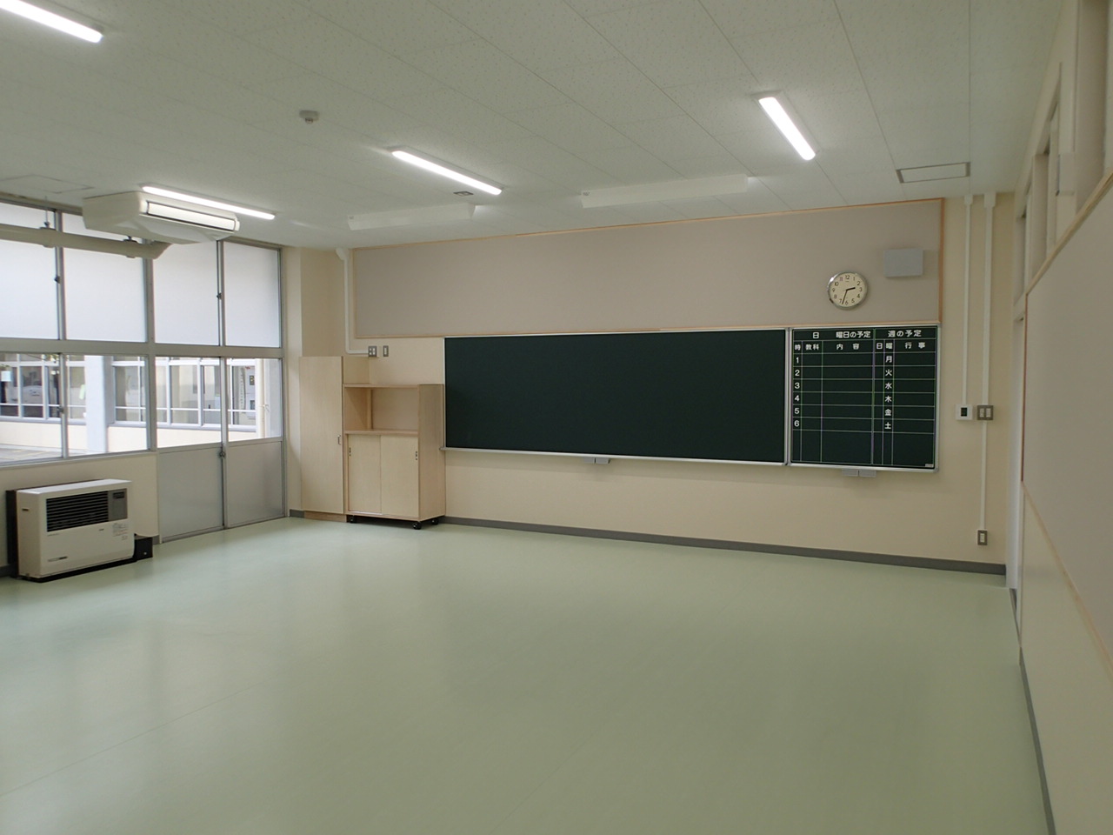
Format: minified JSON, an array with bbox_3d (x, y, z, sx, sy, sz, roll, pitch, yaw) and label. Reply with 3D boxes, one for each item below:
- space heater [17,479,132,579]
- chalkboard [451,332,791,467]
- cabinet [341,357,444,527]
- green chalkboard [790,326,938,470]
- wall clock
[{"bbox_3d":[-3.891,0.897,6.528,0.301,0.683,0.774,1,3,27],"label":"space heater"},{"bbox_3d":[0.393,-0.218,7.820,3.607,1.202,0.063,1,3,27],"label":"chalkboard"},{"bbox_3d":[-1.746,0.344,8.676,0.984,1.582,0.448,1,3,27],"label":"cabinet"},{"bbox_3d":[2.548,-0.162,6.734,1.190,1.202,0.063,1,3,27],"label":"green chalkboard"},{"bbox_3d":[2.440,-1.069,6.750,0.324,0.323,0.047,1,3,27],"label":"wall clock"}]

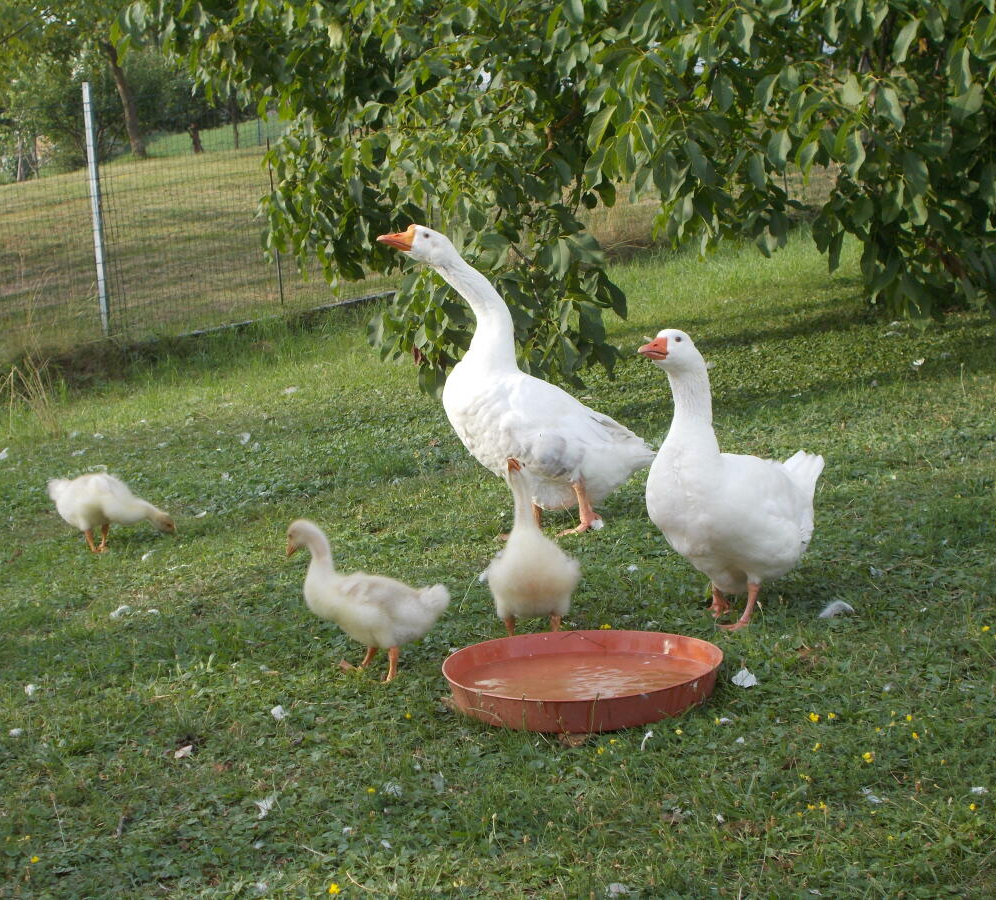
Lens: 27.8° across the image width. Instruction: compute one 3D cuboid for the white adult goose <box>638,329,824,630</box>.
[{"bbox_3d":[0.516,0.058,4.445,0.310,0.657,0.600,5,12,42],"label":"white adult goose"}]

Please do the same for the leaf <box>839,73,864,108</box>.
[{"bbox_3d":[1.248,-1.270,7.100,0.087,0.127,0.040,-3,9,0],"label":"leaf"}]

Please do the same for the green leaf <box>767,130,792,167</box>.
[{"bbox_3d":[0.994,-1.065,7.100,0.087,0.141,0.040,-3,9,0],"label":"green leaf"}]

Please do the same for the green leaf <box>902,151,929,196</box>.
[{"bbox_3d":[1.516,-1.004,7.300,0.090,0.167,0.040,-3,9,0],"label":"green leaf"}]

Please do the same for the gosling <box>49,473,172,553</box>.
[{"bbox_3d":[-1.073,0.169,5.598,0.333,0.217,0.150,-2,9,4],"label":"gosling"}]

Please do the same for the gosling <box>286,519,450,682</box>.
[{"bbox_3d":[-0.269,0.305,4.171,0.340,0.334,0.150,-4,9,-8],"label":"gosling"}]

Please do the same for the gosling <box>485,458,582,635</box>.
[{"bbox_3d":[0.077,0.213,4.337,0.200,0.397,0.260,-2,9,6],"label":"gosling"}]

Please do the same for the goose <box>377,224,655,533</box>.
[{"bbox_3d":[0.047,-0.188,5.434,0.780,0.842,0.300,-7,9,-23],"label":"goose"}]

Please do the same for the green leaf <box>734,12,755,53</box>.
[{"bbox_3d":[0.871,-1.474,7.100,0.067,0.141,0.040,-3,9,0],"label":"green leaf"}]

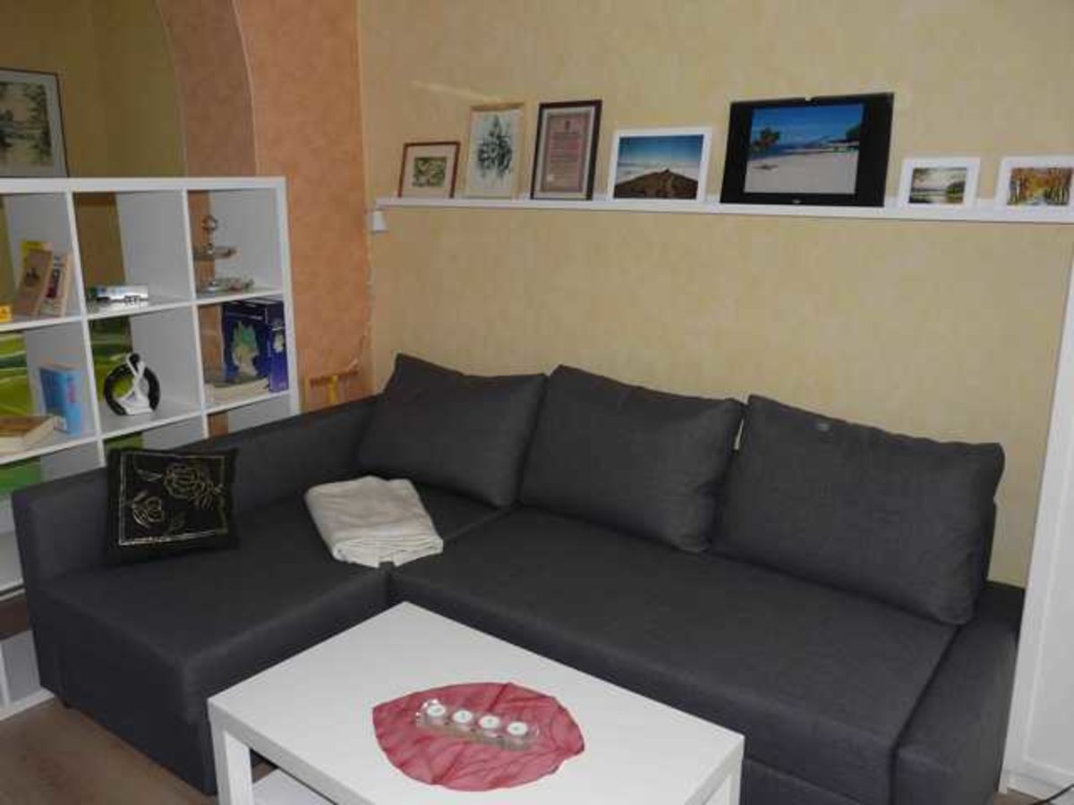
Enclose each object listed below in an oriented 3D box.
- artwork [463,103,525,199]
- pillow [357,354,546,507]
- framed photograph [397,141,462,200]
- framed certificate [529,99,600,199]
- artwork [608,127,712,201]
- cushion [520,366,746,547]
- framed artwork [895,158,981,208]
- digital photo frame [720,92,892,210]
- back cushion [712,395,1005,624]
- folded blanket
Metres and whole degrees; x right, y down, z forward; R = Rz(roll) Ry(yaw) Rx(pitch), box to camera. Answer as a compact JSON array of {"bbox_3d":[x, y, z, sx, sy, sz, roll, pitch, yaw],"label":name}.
[{"bbox_3d":[-0.143,-0.857,3.002,0.243,0.327,0.020,10,9,35],"label":"artwork"},{"bbox_3d":[-0.305,0.064,3.053,0.663,0.416,0.198,10,3,35],"label":"pillow"},{"bbox_3d":[-0.391,-0.844,3.195,0.278,0.210,0.020,10,7,35],"label":"framed photograph"},{"bbox_3d":[0.097,-0.813,2.830,0.244,0.320,0.020,10,9,35],"label":"framed certificate"},{"bbox_3d":[0.375,-0.713,2.643,0.333,0.230,0.022,10,8,35],"label":"artwork"},{"bbox_3d":[0.266,0.147,2.669,0.653,0.431,0.198,10,3,35],"label":"cushion"},{"bbox_3d":[1.016,-0.545,2.196,0.177,0.134,0.022,10,5,35],"label":"framed artwork"},{"bbox_3d":[0.733,-0.678,2.375,0.452,0.289,0.035,10,10,35],"label":"digital photo frame"},{"bbox_3d":[0.807,0.245,2.280,0.673,0.431,0.198,10,3,35],"label":"back cushion"},{"bbox_3d":[-0.507,0.358,2.640,0.327,0.059,0.495,-5,15,-18],"label":"folded blanket"}]

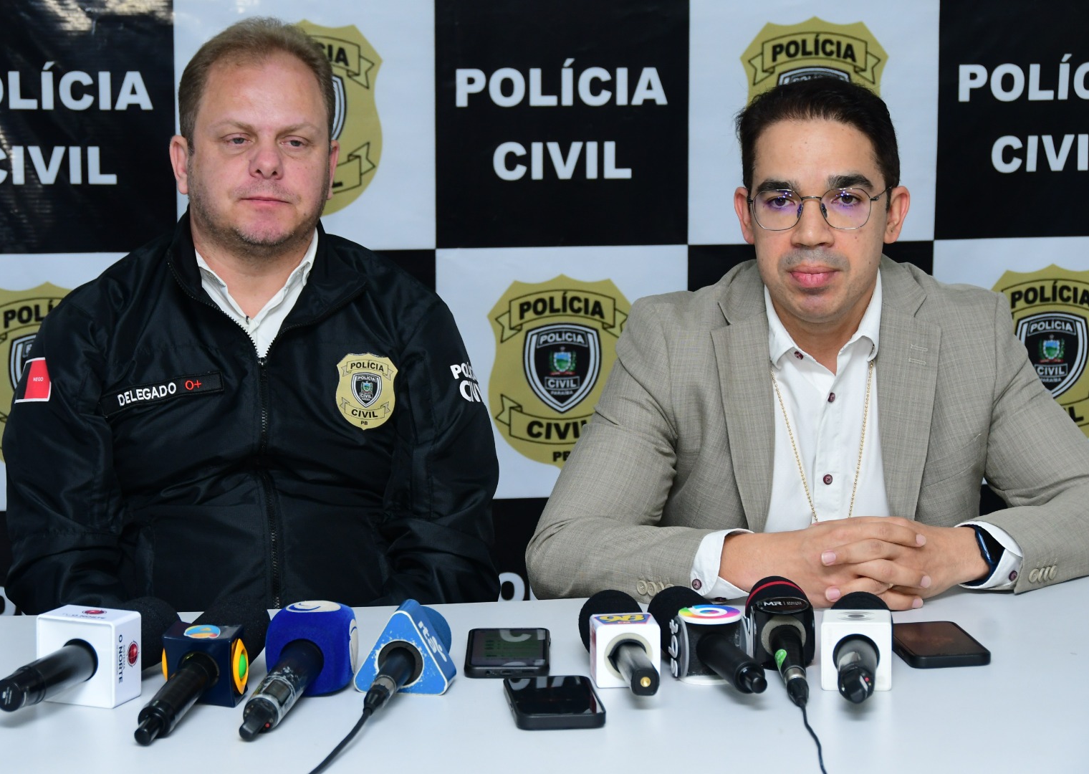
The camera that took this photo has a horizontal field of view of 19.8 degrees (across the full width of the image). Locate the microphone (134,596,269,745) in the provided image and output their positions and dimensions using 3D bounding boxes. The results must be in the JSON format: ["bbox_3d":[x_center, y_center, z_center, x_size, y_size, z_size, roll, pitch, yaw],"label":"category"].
[{"bbox_3d":[-0.304,0.244,2.678,0.068,0.064,0.300,1,16,8],"label":"microphone"}]

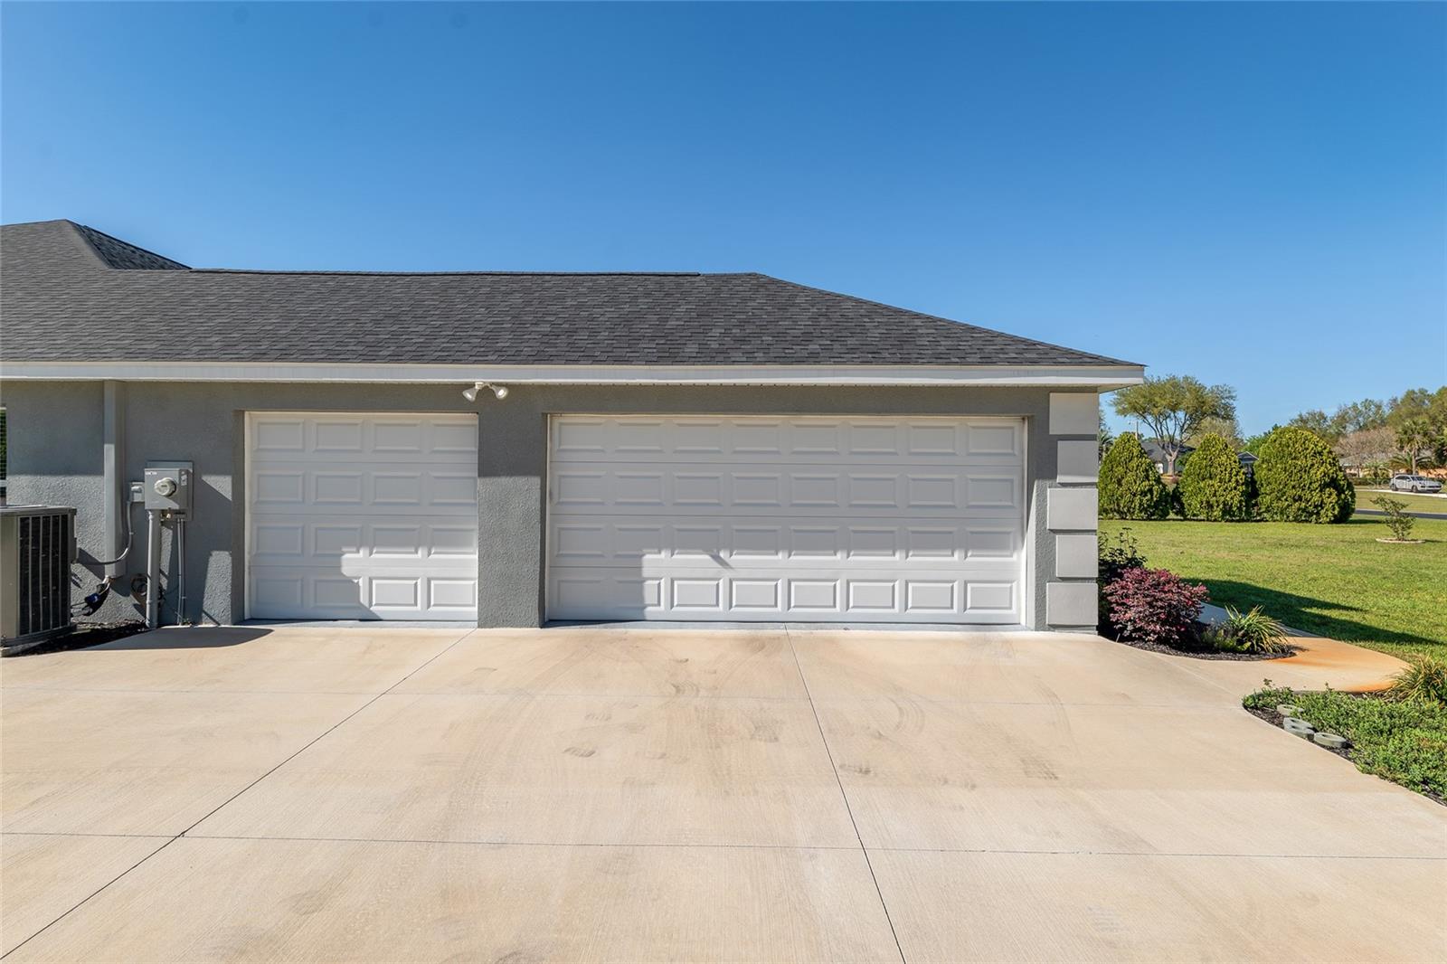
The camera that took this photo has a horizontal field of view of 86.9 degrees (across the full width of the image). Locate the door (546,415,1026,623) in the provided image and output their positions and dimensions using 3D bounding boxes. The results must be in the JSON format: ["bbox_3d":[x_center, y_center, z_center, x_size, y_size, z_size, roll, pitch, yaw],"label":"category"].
[{"bbox_3d":[0.645,0.370,7.780,4.880,2.140,0.090,0,0,1],"label":"door"}]

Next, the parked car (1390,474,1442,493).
[{"bbox_3d":[63.490,0.207,70.000,1.850,1.580,4.600,0,0,15],"label":"parked car"}]

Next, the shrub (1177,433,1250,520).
[{"bbox_3d":[18.295,-0.169,28.500,2.300,3.250,2.300,1,0,33],"label":"shrub"}]

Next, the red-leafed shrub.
[{"bbox_3d":[4.418,1.212,7.800,0.950,0.720,0.950,1,0,30],"label":"red-leafed shrub"}]

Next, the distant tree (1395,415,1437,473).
[{"bbox_3d":[72.400,-3.400,80.000,3.500,7.000,3.500,0,0,1],"label":"distant tree"}]

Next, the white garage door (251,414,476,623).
[{"bbox_3d":[-3.658,0.351,7.800,2.440,2.140,0.070,0,0,0],"label":"white garage door"}]

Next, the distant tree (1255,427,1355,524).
[{"bbox_3d":[20.950,-0.270,27.500,2.950,3.450,2.950,0,0,1],"label":"distant tree"}]

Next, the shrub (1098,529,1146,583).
[{"bbox_3d":[4.485,1.012,9.000,1.000,1.000,1.000,1,0,26],"label":"shrub"}]

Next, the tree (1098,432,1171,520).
[{"bbox_3d":[15.130,-0.190,28.500,2.600,3.250,2.600,1,0,28],"label":"tree"}]

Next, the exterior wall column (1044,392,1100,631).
[{"bbox_3d":[3.410,0.285,7.660,0.510,2.340,0.420,0,0,1],"label":"exterior wall column"}]

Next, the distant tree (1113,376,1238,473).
[{"bbox_3d":[38.200,-4.700,65.000,9.300,8.500,9.000,0,0,1],"label":"distant tree"}]

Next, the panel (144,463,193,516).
[{"bbox_3d":[-5.460,0.070,7.460,0.420,0.510,0.190,0,0,1],"label":"panel"}]

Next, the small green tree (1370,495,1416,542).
[{"bbox_3d":[18.800,1.020,21.400,1.100,1.270,1.050,0,0,0],"label":"small green tree"}]

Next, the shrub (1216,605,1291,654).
[{"bbox_3d":[4.750,1.300,6.850,0.620,0.420,0.600,0,0,1],"label":"shrub"}]

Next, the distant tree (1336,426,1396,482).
[{"bbox_3d":[67.348,-2.841,80.000,5.000,5.900,5.000,1,0,40],"label":"distant tree"}]

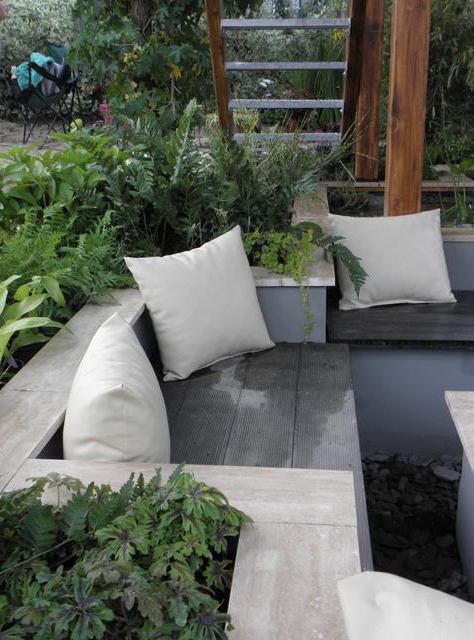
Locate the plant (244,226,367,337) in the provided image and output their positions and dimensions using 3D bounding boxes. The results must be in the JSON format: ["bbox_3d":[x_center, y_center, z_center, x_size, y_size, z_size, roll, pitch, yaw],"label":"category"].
[{"bbox_3d":[0.220,-0.131,2.637,0.400,0.330,0.300,1,17,5],"label":"plant"}]

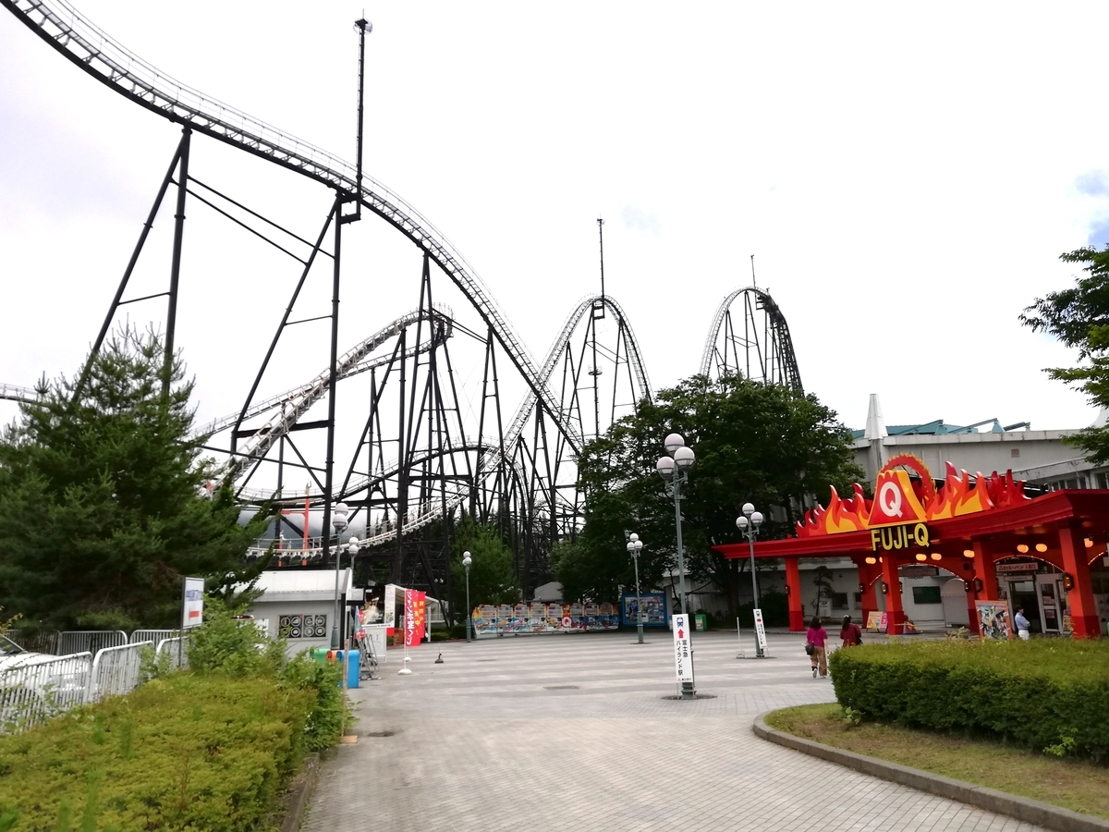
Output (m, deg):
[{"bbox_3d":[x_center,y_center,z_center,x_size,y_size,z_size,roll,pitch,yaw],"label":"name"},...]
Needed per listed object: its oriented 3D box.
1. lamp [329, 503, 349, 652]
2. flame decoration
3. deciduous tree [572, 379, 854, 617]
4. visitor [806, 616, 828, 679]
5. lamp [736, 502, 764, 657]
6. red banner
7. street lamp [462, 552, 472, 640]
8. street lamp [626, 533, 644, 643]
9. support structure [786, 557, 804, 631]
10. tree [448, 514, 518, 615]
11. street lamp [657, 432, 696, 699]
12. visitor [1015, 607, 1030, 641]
[{"bbox_3d":[-7.519,5.899,28.828,0.450,5.780,1.600,1,-13,-11],"label":"lamp"},{"bbox_3d":[18.503,4.079,45.173,1.700,3.550,15.858,4,-14,-22],"label":"flame decoration"},{"bbox_3d":[11.251,6.254,62.663,19.800,19.265,16.500,-2,-13,0],"label":"deciduous tree"},{"bbox_3d":[6.832,6.053,21.850,0.540,1.570,0.420,-6,-14,19],"label":"visitor"},{"bbox_3d":[7.553,6.101,31.521,0.450,5.780,1.600,1,-13,-11],"label":"lamp"},{"bbox_3d":[-4.774,6.880,28.359,0.620,1.830,0.100,8,-16,-35],"label":"red banner"},{"bbox_3d":[-5.641,11.873,54.972,0.450,5.780,1.600,1,-13,-11],"label":"street lamp"},{"bbox_3d":[4.608,9.423,45.579,0.450,5.780,1.600,1,-13,-11],"label":"street lamp"},{"bbox_3d":[15.591,11.532,54.174,0.750,4.676,0.750,2,-14,-17],"label":"support structure"},{"bbox_3d":[-5.164,11.830,62.010,5.400,8.999,5.200,-2,-13,0],"label":"tree"},{"bbox_3d":[2.763,3.206,18.383,0.450,5.780,1.600,1,-13,-11],"label":"street lamp"},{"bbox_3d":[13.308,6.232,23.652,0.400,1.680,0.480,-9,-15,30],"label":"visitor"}]

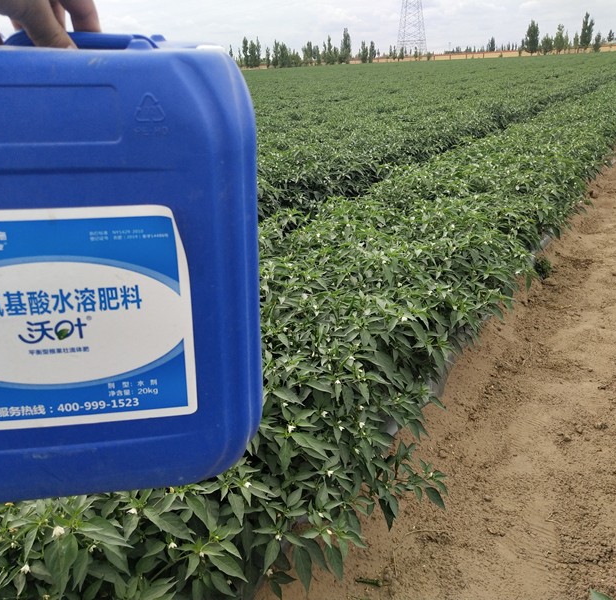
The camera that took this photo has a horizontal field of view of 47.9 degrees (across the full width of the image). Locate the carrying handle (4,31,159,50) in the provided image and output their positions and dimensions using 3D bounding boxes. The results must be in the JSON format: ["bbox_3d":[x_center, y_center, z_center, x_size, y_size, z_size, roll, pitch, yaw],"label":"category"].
[{"bbox_3d":[-0.181,-0.199,0.560,0.133,0.030,0.035,-3,28,-9],"label":"carrying handle"}]

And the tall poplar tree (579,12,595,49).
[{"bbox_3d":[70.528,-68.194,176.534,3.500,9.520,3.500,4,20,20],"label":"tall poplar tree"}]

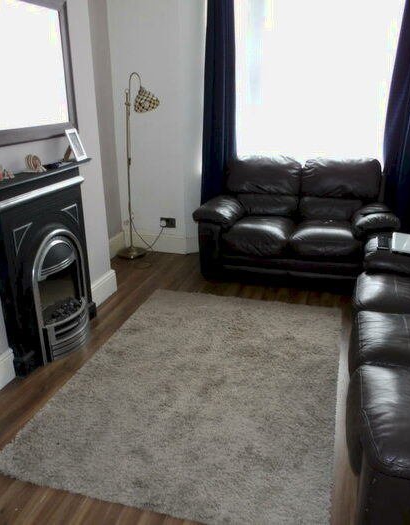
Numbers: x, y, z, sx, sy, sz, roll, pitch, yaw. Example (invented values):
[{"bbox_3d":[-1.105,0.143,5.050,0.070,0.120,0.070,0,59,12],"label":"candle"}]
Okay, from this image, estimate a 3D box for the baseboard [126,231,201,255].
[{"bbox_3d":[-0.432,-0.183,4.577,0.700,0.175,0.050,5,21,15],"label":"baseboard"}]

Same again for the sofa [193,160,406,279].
[{"bbox_3d":[0.764,-0.389,4.044,1.565,0.905,0.925,5,21,15],"label":"sofa"}]

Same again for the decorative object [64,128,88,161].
[{"bbox_3d":[-0.780,-0.716,2.950,0.090,0.182,0.135,6,21,18],"label":"decorative object"}]

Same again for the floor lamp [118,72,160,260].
[{"bbox_3d":[-0.595,-0.810,4.239,0.460,1.585,0.260,8,22,23],"label":"floor lamp"}]

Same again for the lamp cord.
[{"bbox_3d":[-0.518,-0.229,4.501,0.280,0.310,0.120,5,21,15],"label":"lamp cord"}]

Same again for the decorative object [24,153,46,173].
[{"bbox_3d":[-0.891,-0.524,2.554,0.105,0.092,0.065,-16,25,-36],"label":"decorative object"}]

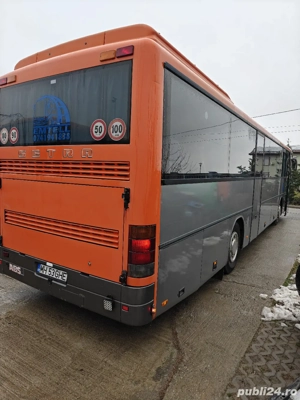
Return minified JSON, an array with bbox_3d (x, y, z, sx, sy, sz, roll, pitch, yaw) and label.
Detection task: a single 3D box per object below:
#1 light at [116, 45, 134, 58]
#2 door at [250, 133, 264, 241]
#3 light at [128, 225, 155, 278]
[{"bbox_3d":[-0.218,-1.289,2.304,0.170,0.067,0.040,6,8,32],"label":"light"},{"bbox_3d":[2.486,-0.277,6.241,0.080,2.460,0.892,6,8,32],"label":"door"},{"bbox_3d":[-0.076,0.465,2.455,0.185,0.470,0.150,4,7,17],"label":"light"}]

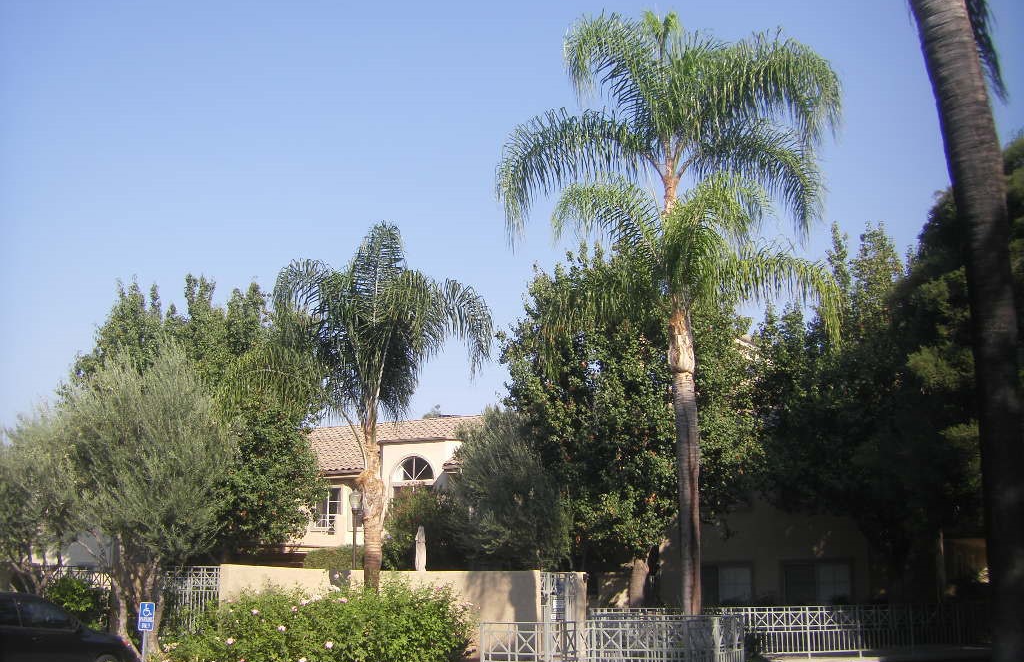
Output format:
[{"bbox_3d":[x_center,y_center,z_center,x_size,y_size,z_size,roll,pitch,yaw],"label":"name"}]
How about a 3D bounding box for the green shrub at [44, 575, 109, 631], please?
[{"bbox_3d":[-8.202,5.463,21.219,1.350,1.680,1.200,0,-13,0],"label":"green shrub"}]

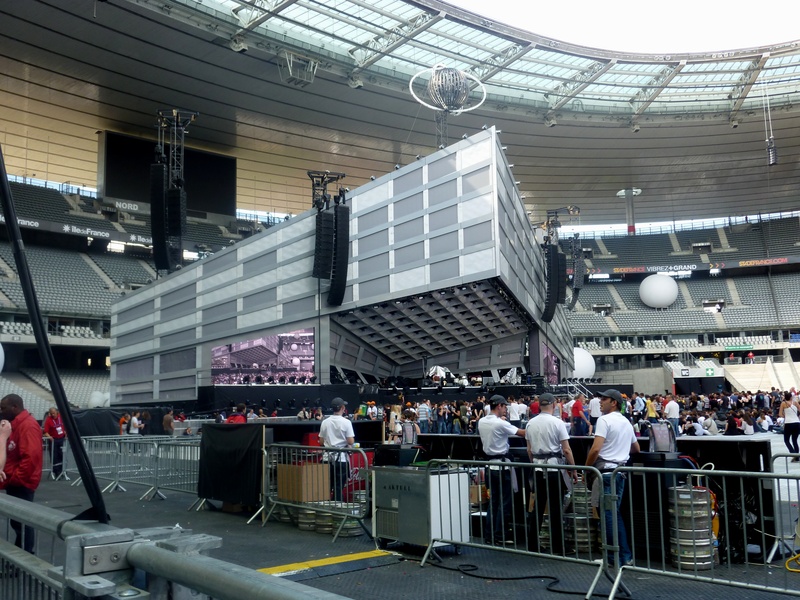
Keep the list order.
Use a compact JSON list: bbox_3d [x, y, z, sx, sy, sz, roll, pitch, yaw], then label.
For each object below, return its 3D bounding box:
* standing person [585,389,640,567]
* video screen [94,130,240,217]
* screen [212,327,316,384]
[{"bbox_3d":[2.173,1.815,7.848,0.560,1.770,0.420,5,-10,-40],"label":"standing person"},{"bbox_3d":[-34.421,-18.490,115.332,20.570,9.520,2.000,5,-10,-40],"label":"video screen"},{"bbox_3d":[-10.146,4.224,57.134,7.690,4.260,0.300,0,-8,-15],"label":"screen"}]

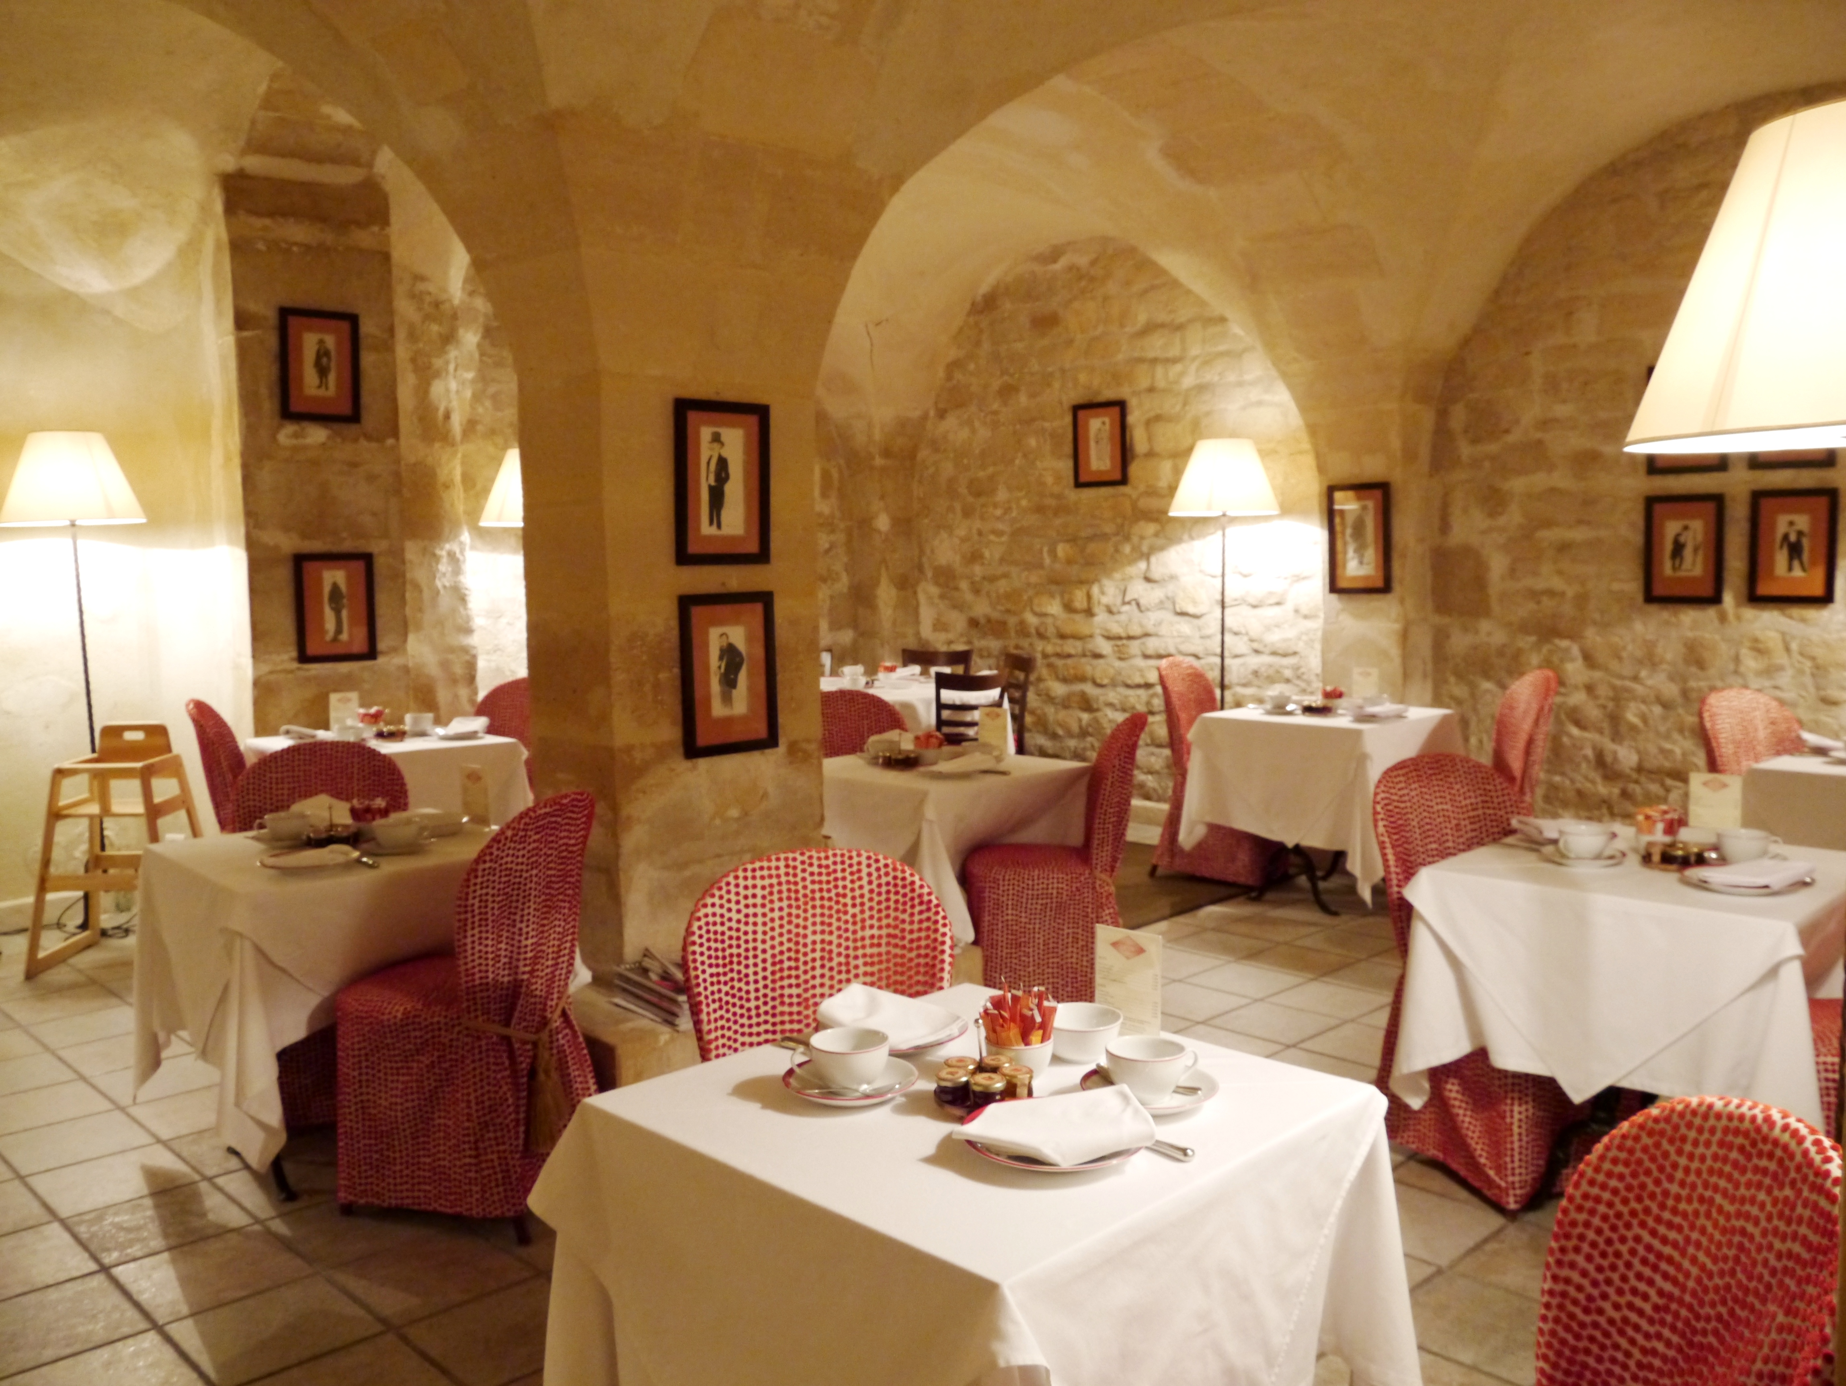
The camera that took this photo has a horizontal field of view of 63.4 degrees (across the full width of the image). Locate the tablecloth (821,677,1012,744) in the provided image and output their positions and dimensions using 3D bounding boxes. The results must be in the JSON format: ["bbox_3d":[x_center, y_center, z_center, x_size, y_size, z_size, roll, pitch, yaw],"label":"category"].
[{"bbox_3d":[-0.276,0.347,8.479,1.400,0.760,0.820,4,7,43],"label":"tablecloth"}]

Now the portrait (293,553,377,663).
[{"bbox_3d":[-2.311,-0.335,5.873,0.315,0.420,0.030,-6,7,-44],"label":"portrait"}]

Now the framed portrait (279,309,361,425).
[{"bbox_3d":[-2.658,-1.445,6.609,0.345,0.485,0.025,-5,6,-40],"label":"framed portrait"}]

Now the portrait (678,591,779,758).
[{"bbox_3d":[-0.543,-0.050,4.170,0.325,0.447,0.030,-6,8,-43],"label":"portrait"}]

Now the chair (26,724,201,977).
[{"bbox_3d":[-2.796,0.548,5.242,0.510,0.820,0.490,0,5,0],"label":"chair"}]

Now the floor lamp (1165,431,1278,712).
[{"bbox_3d":[1.343,-0.168,6.711,0.490,1.930,0.490,5,8,45],"label":"floor lamp"}]

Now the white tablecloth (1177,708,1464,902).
[{"bbox_3d":[1.795,0.481,6.646,0.860,0.760,0.860,4,7,45],"label":"white tablecloth"}]

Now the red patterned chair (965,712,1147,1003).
[{"bbox_3d":[0.439,0.527,4.626,0.510,0.925,0.450,1,5,13],"label":"red patterned chair"}]

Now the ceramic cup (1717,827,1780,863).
[{"bbox_3d":[1.755,0.326,3.166,0.122,0.065,0.102,2,6,29],"label":"ceramic cup"}]

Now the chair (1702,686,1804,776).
[{"bbox_3d":[3.184,0.470,5.458,0.480,0.950,0.550,-2,5,-17],"label":"chair"}]

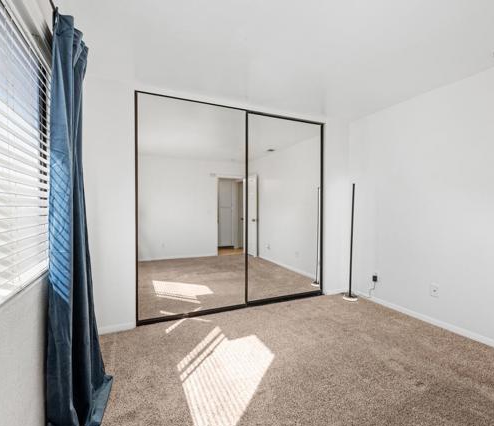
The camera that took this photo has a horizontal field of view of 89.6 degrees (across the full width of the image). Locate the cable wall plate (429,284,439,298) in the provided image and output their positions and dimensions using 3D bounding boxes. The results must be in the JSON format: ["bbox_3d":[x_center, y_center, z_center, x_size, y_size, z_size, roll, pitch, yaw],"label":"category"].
[{"bbox_3d":[1.910,0.800,2.536,0.012,0.117,0.072,0,2,-26],"label":"cable wall plate"}]

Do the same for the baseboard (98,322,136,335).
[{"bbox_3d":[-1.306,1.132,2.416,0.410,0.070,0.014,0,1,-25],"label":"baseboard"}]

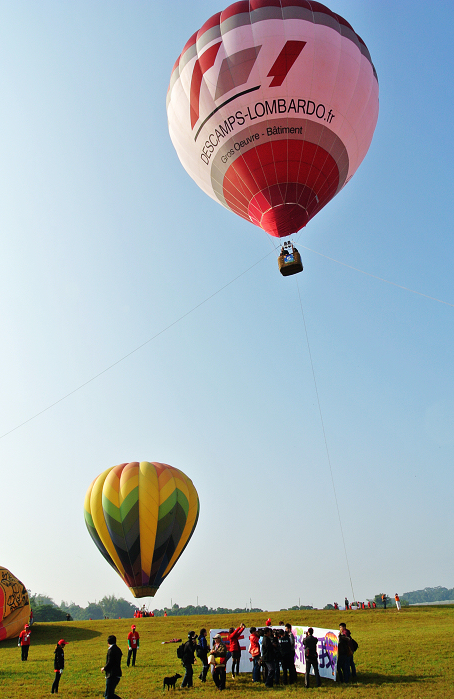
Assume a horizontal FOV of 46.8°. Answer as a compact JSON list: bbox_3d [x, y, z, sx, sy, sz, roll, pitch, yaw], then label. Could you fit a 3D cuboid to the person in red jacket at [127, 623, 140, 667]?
[{"bbox_3d":[-4.425,13.943,24.686,0.560,1.709,0.360,9,-28,-20],"label":"person in red jacket"}]

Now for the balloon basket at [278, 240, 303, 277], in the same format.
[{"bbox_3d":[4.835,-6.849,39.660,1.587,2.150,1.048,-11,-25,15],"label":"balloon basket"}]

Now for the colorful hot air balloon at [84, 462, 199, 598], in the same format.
[{"bbox_3d":[-12.138,25.940,76.356,17.000,18.500,17.000,-5,-26,-2],"label":"colorful hot air balloon"}]

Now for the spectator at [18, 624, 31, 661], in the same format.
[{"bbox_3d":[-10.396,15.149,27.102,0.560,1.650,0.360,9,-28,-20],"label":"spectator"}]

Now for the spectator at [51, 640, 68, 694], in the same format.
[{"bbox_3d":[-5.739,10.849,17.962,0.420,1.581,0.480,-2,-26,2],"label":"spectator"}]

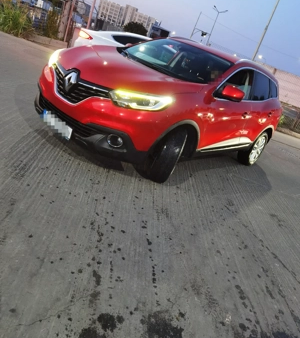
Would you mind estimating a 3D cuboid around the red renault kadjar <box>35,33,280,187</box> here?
[{"bbox_3d":[0.599,-1.048,4.678,1.860,1.610,4.450,33,23,32],"label":"red renault kadjar"}]

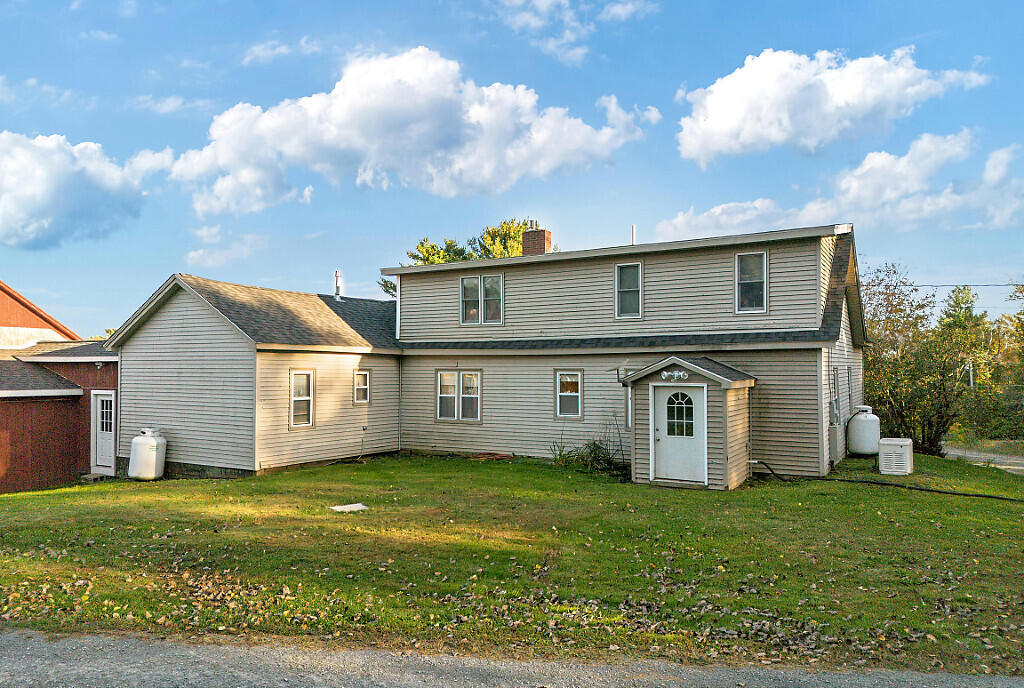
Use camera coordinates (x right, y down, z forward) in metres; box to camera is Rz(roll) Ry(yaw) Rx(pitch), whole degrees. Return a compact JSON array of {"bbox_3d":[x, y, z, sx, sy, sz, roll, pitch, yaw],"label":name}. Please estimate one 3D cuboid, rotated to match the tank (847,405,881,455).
[{"bbox_3d":[9.226,2.274,18.600,0.760,1.300,0.760,-1,-3,31],"label":"tank"}]

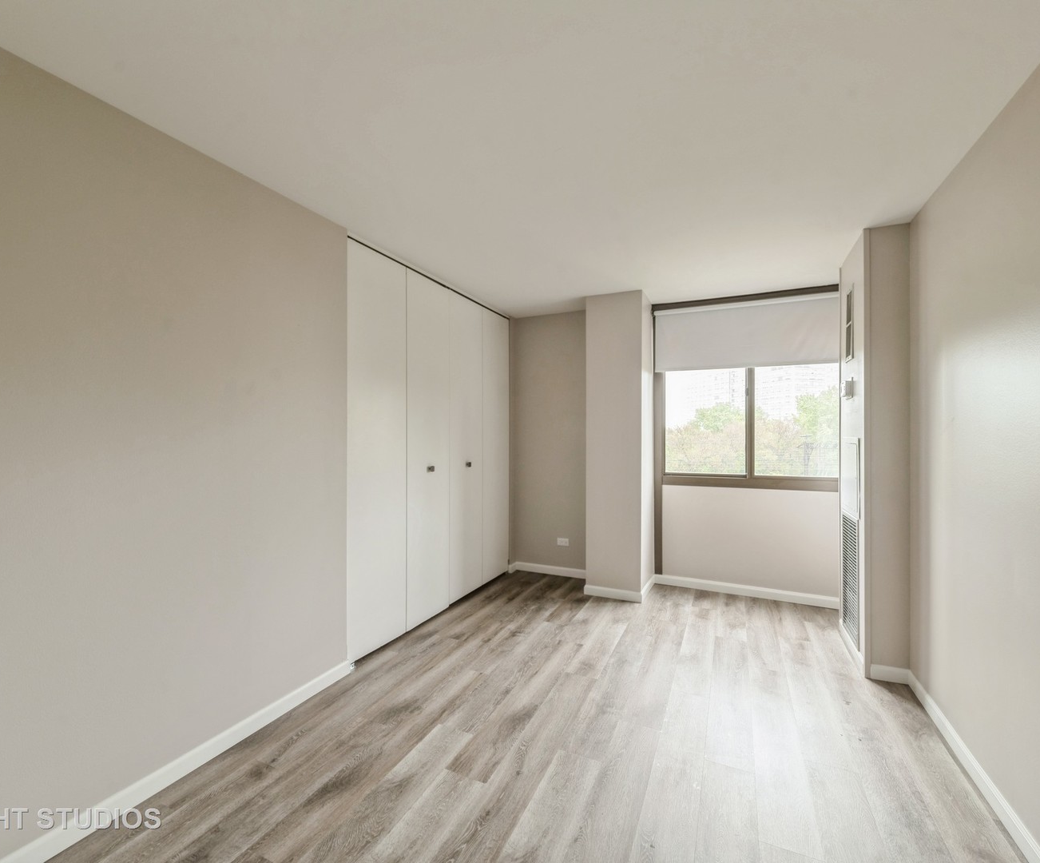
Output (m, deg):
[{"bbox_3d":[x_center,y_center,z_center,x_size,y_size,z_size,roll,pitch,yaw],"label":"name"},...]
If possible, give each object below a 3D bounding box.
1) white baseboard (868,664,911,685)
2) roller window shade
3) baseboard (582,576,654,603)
[{"bbox_3d":[1.999,1.309,2.335,0.171,0.083,0.016,0,0,24],"label":"white baseboard"},{"bbox_3d":[1.833,-0.785,3.498,1.424,0.531,0.060,0,0,24],"label":"roller window shade"},{"bbox_3d":[0.869,1.314,3.727,0.483,0.083,0.541,0,0,24],"label":"baseboard"}]

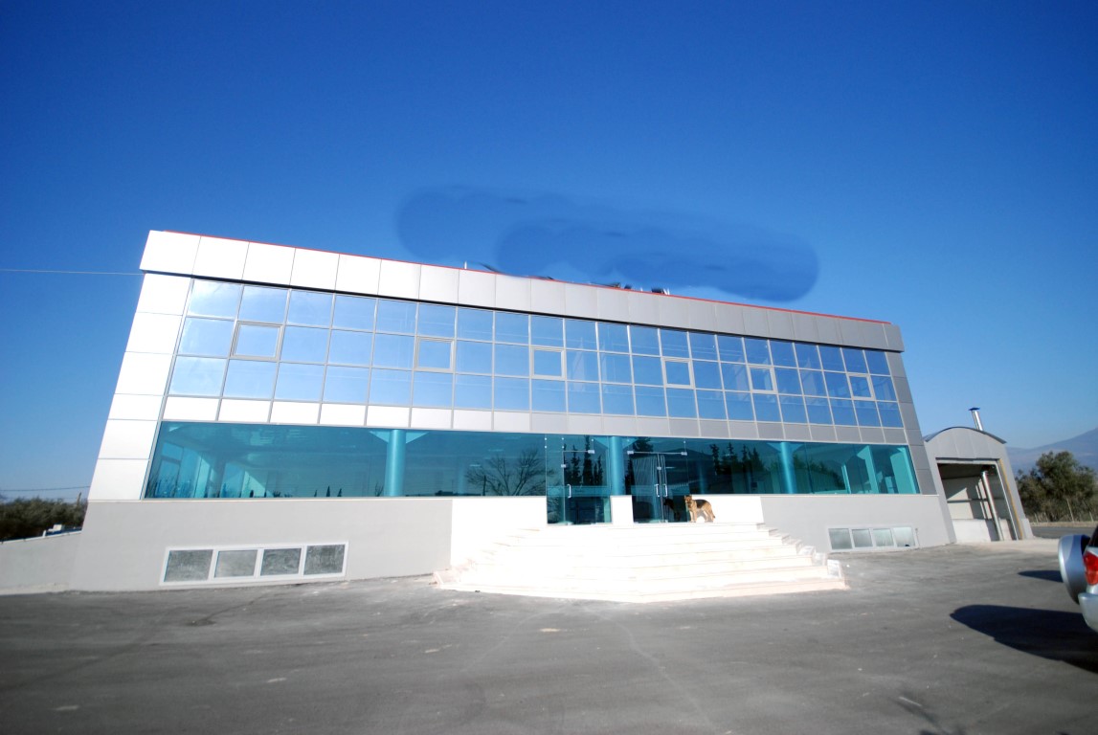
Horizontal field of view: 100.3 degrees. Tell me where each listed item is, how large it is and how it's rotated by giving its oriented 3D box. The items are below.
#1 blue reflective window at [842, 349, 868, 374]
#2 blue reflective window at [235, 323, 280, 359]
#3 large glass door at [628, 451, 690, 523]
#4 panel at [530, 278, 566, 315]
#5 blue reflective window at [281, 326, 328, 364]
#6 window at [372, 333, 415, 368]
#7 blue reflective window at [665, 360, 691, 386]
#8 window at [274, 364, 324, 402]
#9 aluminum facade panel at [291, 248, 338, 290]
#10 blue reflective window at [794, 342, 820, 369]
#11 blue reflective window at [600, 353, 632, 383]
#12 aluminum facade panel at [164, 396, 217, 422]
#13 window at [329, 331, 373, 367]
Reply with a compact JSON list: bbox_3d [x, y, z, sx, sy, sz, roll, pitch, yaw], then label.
[{"bbox_3d":[12.540,-0.261,18.768,1.130,1.041,0.080,4,-18,-16],"label":"blue reflective window"},{"bbox_3d":[-8.072,-0.714,12.722,1.116,1.024,0.100,4,-18,-16],"label":"blue reflective window"},{"bbox_3d":[3.574,3.834,14.707,2.071,2.178,0.080,4,-18,-16],"label":"large glass door"},{"bbox_3d":[0.012,-2.361,15.389,1.190,1.222,0.080,4,-18,-16],"label":"panel"},{"bbox_3d":[-6.861,-0.623,12.945,1.130,1.031,0.080,4,-18,-16],"label":"blue reflective window"},{"bbox_3d":[-4.815,-0.483,14.286,1.212,1.113,0.080,4,-18,-16],"label":"window"},{"bbox_3d":[4.600,0.197,16.295,1.165,1.071,0.080,4,-18,-16],"label":"blue reflective window"},{"bbox_3d":[-6.903,0.424,12.718,1.152,1.055,0.100,4,-18,-16],"label":"window"},{"bbox_3d":[-6.916,-2.872,13.617,1.200,1.220,0.080,4,-19,-16],"label":"aluminum facade panel"},{"bbox_3d":[10.336,-0.442,18.293,1.116,1.044,0.080,4,-19,-16],"label":"blue reflective window"},{"bbox_3d":[2.277,0.039,15.530,1.130,1.031,0.080,4,-18,-16],"label":"blue reflective window"},{"bbox_3d":[-8.891,1.047,11.420,1.114,0.558,0.060,4,-18,-16],"label":"aluminum facade panel"},{"bbox_3d":[-5.577,-0.527,12.926,1.114,1.015,0.060,4,-18,-16],"label":"window"}]

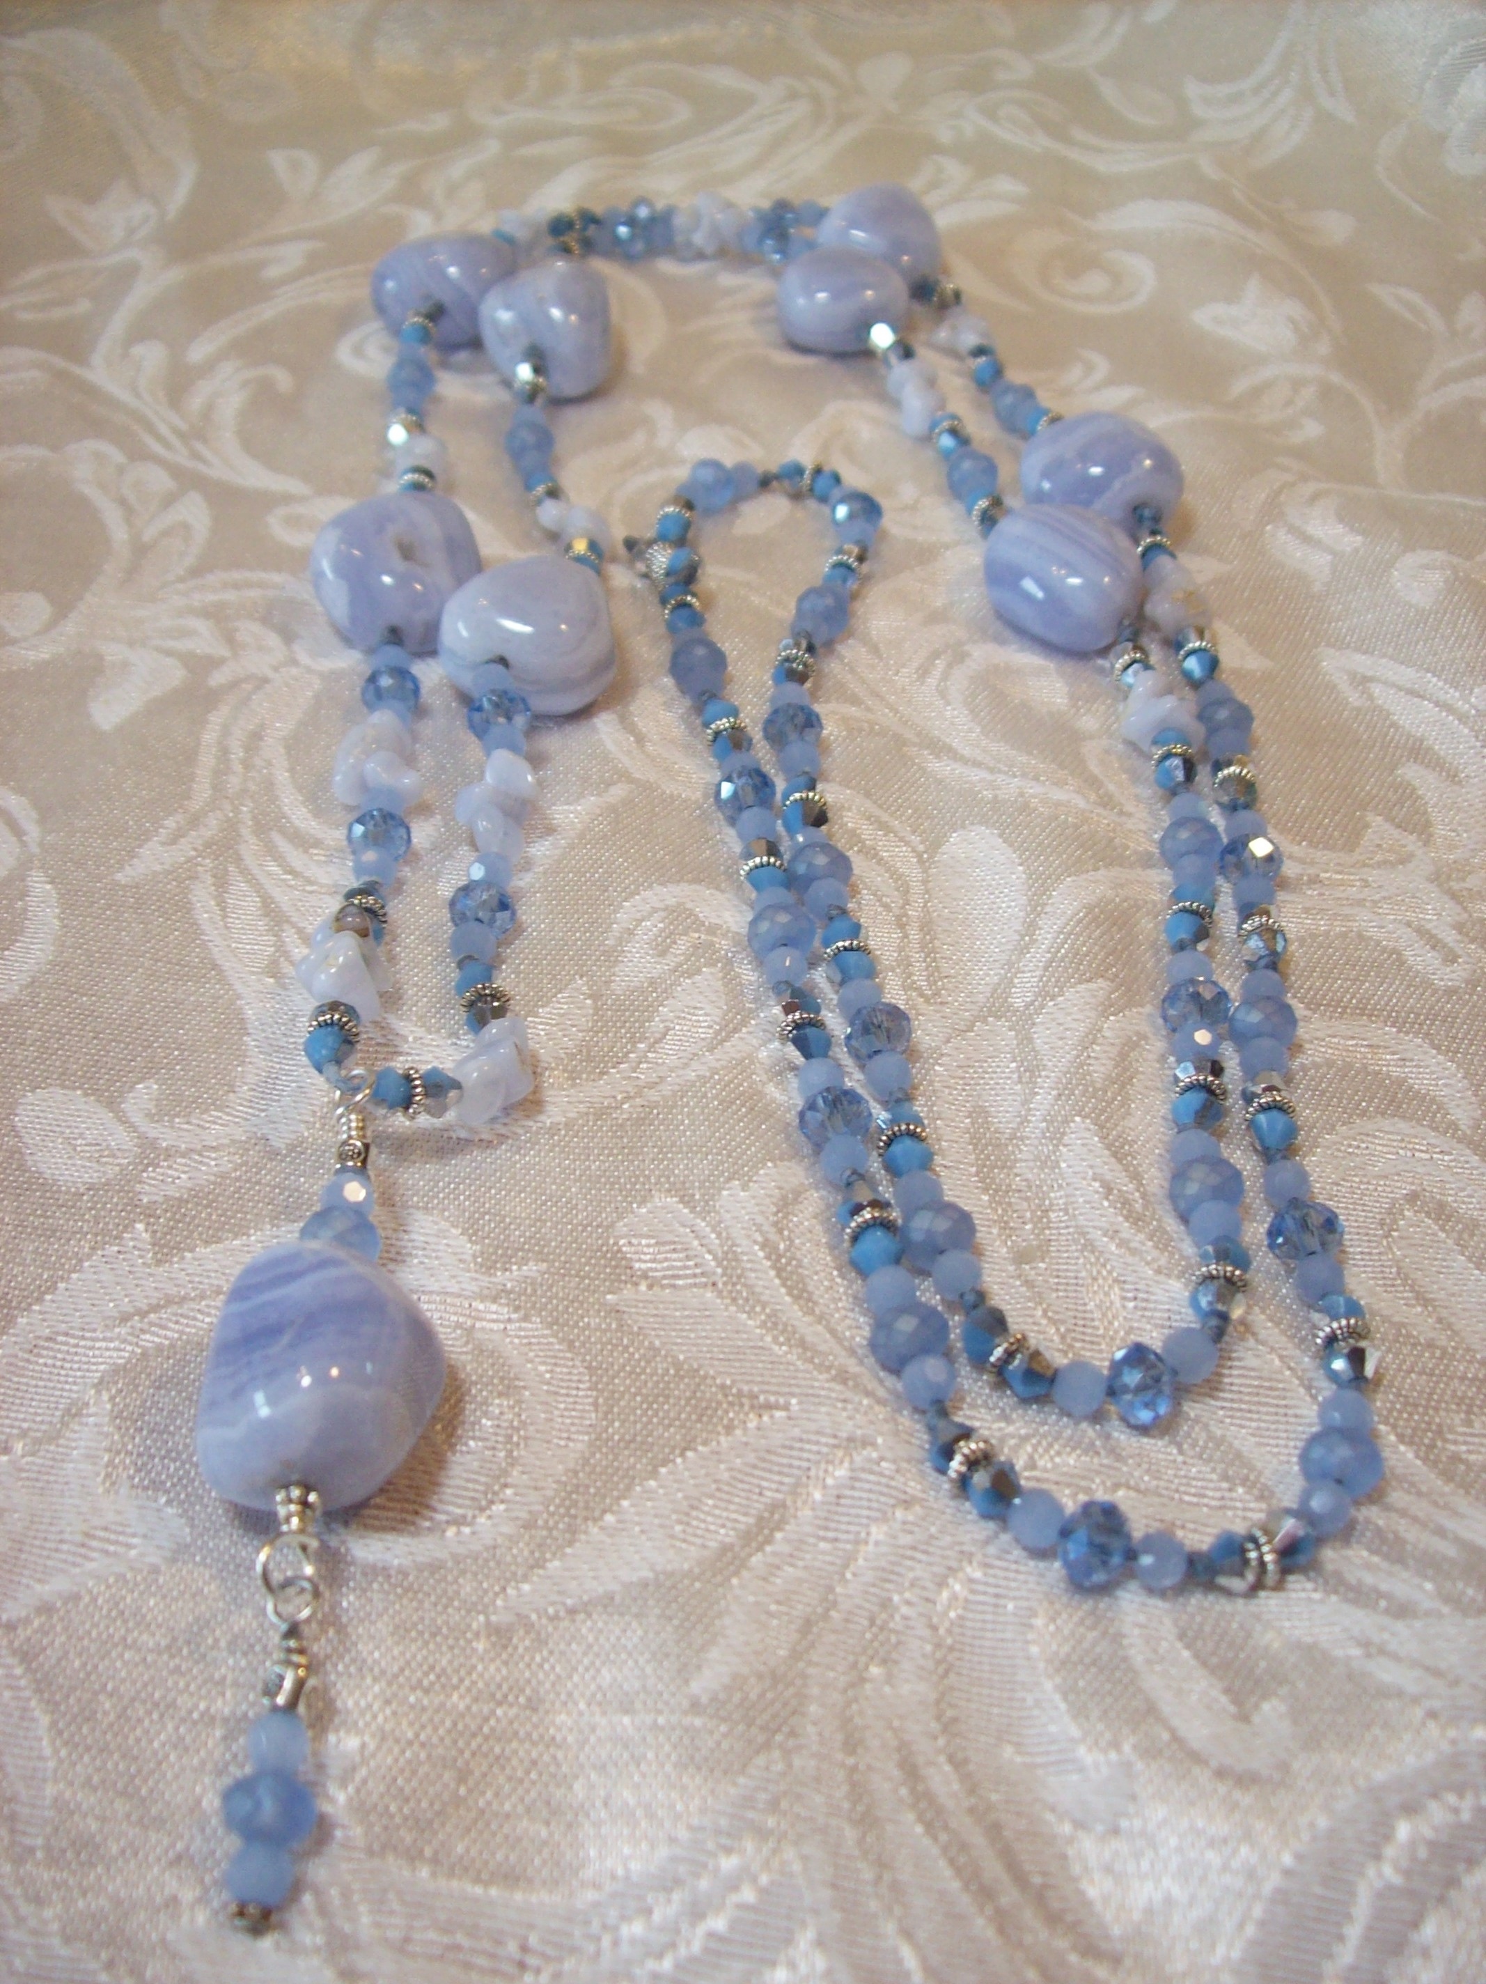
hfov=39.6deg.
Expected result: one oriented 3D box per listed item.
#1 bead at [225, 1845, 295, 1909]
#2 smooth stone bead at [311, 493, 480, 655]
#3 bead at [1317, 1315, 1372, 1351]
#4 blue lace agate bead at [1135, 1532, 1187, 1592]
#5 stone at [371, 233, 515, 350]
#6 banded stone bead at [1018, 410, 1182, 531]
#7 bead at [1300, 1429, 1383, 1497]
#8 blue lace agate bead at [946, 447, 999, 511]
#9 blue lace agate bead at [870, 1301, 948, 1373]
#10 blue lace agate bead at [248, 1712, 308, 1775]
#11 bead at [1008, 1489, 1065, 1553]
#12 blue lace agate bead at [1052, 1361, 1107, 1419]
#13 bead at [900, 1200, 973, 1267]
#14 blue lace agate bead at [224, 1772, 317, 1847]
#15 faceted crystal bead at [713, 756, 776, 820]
[{"bbox_3d":[-0.030,0.055,0.128,0.004,0.004,0.004,0,44,0],"label":"bead"},{"bbox_3d":[-0.038,-0.046,0.228,0.018,0.015,0.019,-1,43,-3],"label":"smooth stone bead"},{"bbox_3d":[0.046,0.026,0.158,0.004,0.004,0.002,-12,46,-13],"label":"bead"},{"bbox_3d":[0.030,0.040,0.146,0.004,0.004,0.004,6,43,5],"label":"blue lace agate bead"},{"bbox_3d":[-0.040,-0.094,0.278,0.019,0.014,0.015,-7,44,-7],"label":"stone"},{"bbox_3d":[0.042,-0.060,0.241,0.019,0.014,0.015,21,48,21],"label":"banded stone bead"},{"bbox_3d":[0.043,0.034,0.149,0.006,0.006,0.005,9,45,8],"label":"bead"},{"bbox_3d":[0.027,-0.061,0.247,0.006,0.006,0.006,-11,45,-12],"label":"blue lace agate bead"},{"bbox_3d":[0.013,0.026,0.157,0.006,0.006,0.005,-14,46,-15],"label":"blue lace agate bead"},{"bbox_3d":[-0.030,0.049,0.134,0.004,0.004,0.004,0,43,-2],"label":"blue lace agate bead"},{"bbox_3d":[0.021,0.038,0.148,0.004,0.004,0.004,1,43,-1],"label":"bead"},{"bbox_3d":[0.025,0.030,0.154,0.004,0.004,0.004,0,44,0],"label":"blue lace agate bead"},{"bbox_3d":[0.016,0.020,0.167,0.006,0.006,0.005,-2,43,-4],"label":"bead"},{"bbox_3d":[-0.030,0.052,0.131,0.006,0.006,0.005,-1,43,-3],"label":"blue lace agate bead"},{"bbox_3d":[0.000,-0.020,0.205,0.006,0.006,0.005,-7,44,-6],"label":"faceted crystal bead"}]

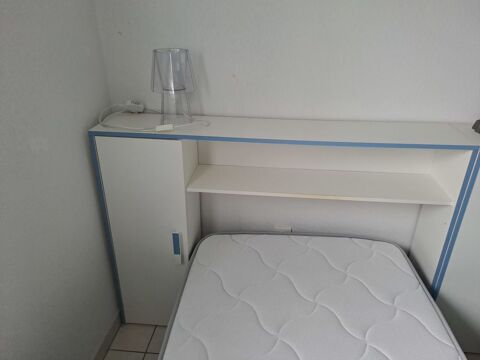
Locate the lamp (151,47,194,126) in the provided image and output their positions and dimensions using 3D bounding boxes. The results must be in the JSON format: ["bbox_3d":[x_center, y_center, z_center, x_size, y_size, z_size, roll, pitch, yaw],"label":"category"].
[{"bbox_3d":[-0.244,-0.342,1.292,0.160,0.270,0.160,2,24,4],"label":"lamp"}]

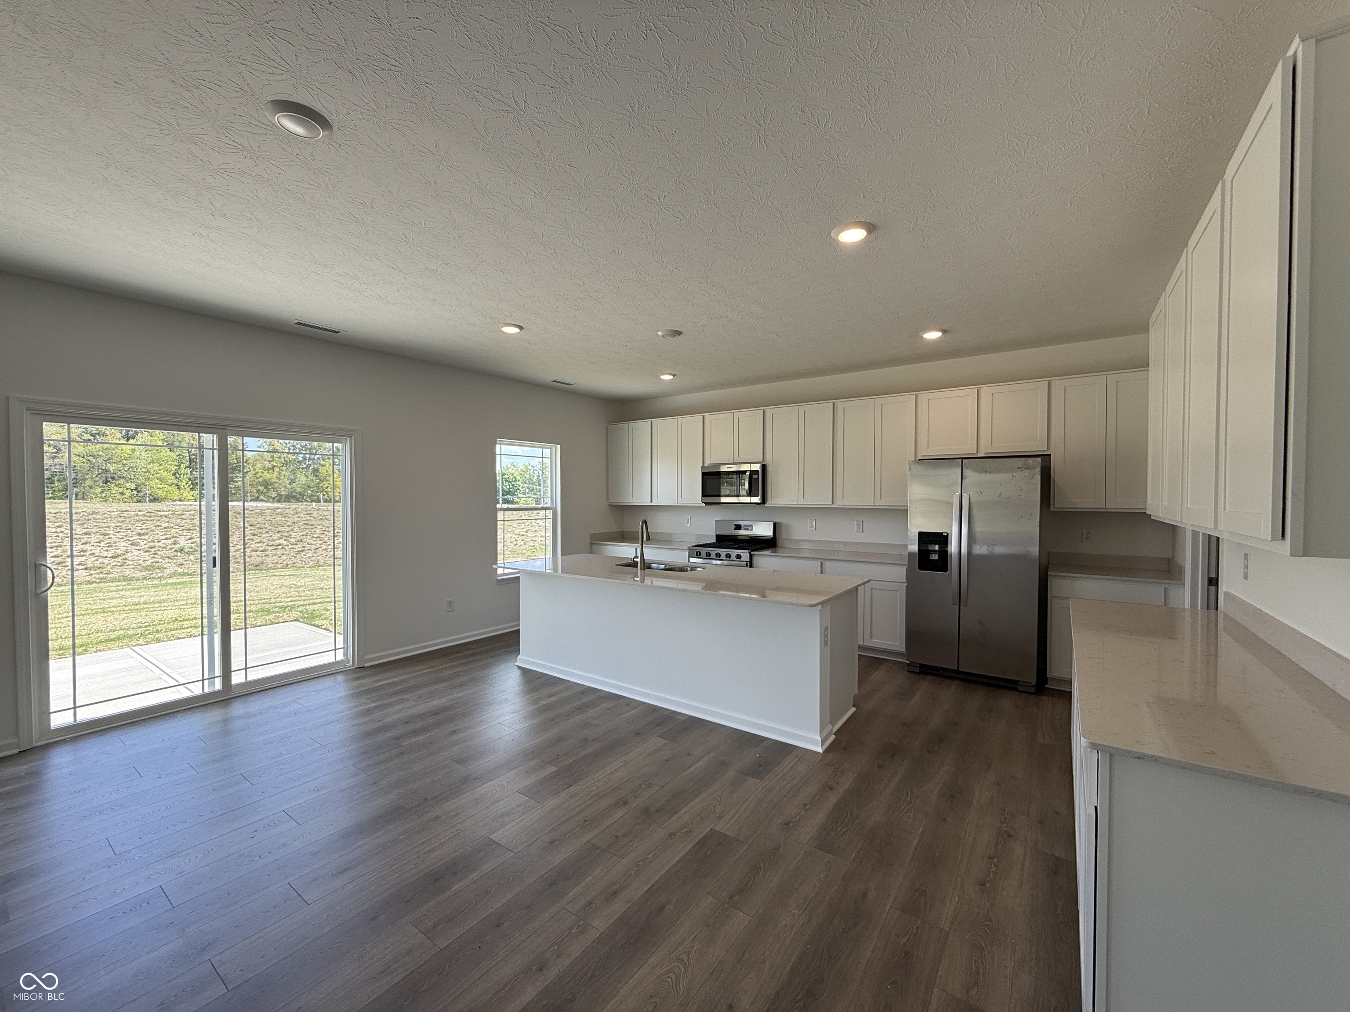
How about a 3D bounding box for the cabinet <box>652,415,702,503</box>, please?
[{"bbox_3d":[0.122,-0.534,6.657,0.757,1.056,0.329,1,2,36],"label":"cabinet"}]

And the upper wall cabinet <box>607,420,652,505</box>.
[{"bbox_3d":[-0.488,-0.543,7.092,0.743,1.056,0.329,1,2,36],"label":"upper wall cabinet"}]

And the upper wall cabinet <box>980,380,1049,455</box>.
[{"bbox_3d":[2.908,-0.723,4.662,0.515,0.603,0.329,1,2,36],"label":"upper wall cabinet"}]

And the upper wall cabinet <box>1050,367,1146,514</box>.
[{"bbox_3d":[3.408,-0.490,4.311,0.712,1.056,0.329,1,2,36],"label":"upper wall cabinet"}]

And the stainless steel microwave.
[{"bbox_3d":[0.754,-0.242,6.211,0.762,0.425,0.410,1,1,35],"label":"stainless steel microwave"}]

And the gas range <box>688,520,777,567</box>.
[{"bbox_3d":[0.631,0.780,6.086,0.763,1.199,0.675,1,2,36],"label":"gas range"}]

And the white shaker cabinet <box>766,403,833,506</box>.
[{"bbox_3d":[1.373,-0.517,5.764,0.753,1.056,0.329,1,2,36],"label":"white shaker cabinet"}]

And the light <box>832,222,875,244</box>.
[{"bbox_3d":[0.864,-1.310,2.637,0.192,0.030,0.192,0,1,0],"label":"light"}]

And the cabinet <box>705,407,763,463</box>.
[{"bbox_3d":[0.749,-0.766,6.253,0.770,0.598,0.330,1,1,35],"label":"cabinet"}]

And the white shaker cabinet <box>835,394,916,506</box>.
[{"bbox_3d":[1.994,-0.514,5.371,0.767,1.068,0.330,1,1,35],"label":"white shaker cabinet"}]

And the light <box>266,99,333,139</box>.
[{"bbox_3d":[-1.276,-1.294,1.856,0.192,0.030,0.192,1,1,35],"label":"light"}]

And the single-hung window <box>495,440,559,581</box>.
[{"bbox_3d":[-1.675,0.034,6.244,0.110,1.510,0.905,1,1,35],"label":"single-hung window"}]

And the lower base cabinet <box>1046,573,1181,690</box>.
[{"bbox_3d":[3.345,0.976,4.225,0.752,0.876,0.602,1,2,36],"label":"lower base cabinet"}]

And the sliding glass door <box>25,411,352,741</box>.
[{"bbox_3d":[-3.301,0.409,3.959,0.120,2.000,1.805,1,1,35],"label":"sliding glass door"}]

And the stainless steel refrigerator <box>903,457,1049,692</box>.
[{"bbox_3d":[2.543,0.519,4.625,0.913,1.777,0.780,1,2,36],"label":"stainless steel refrigerator"}]

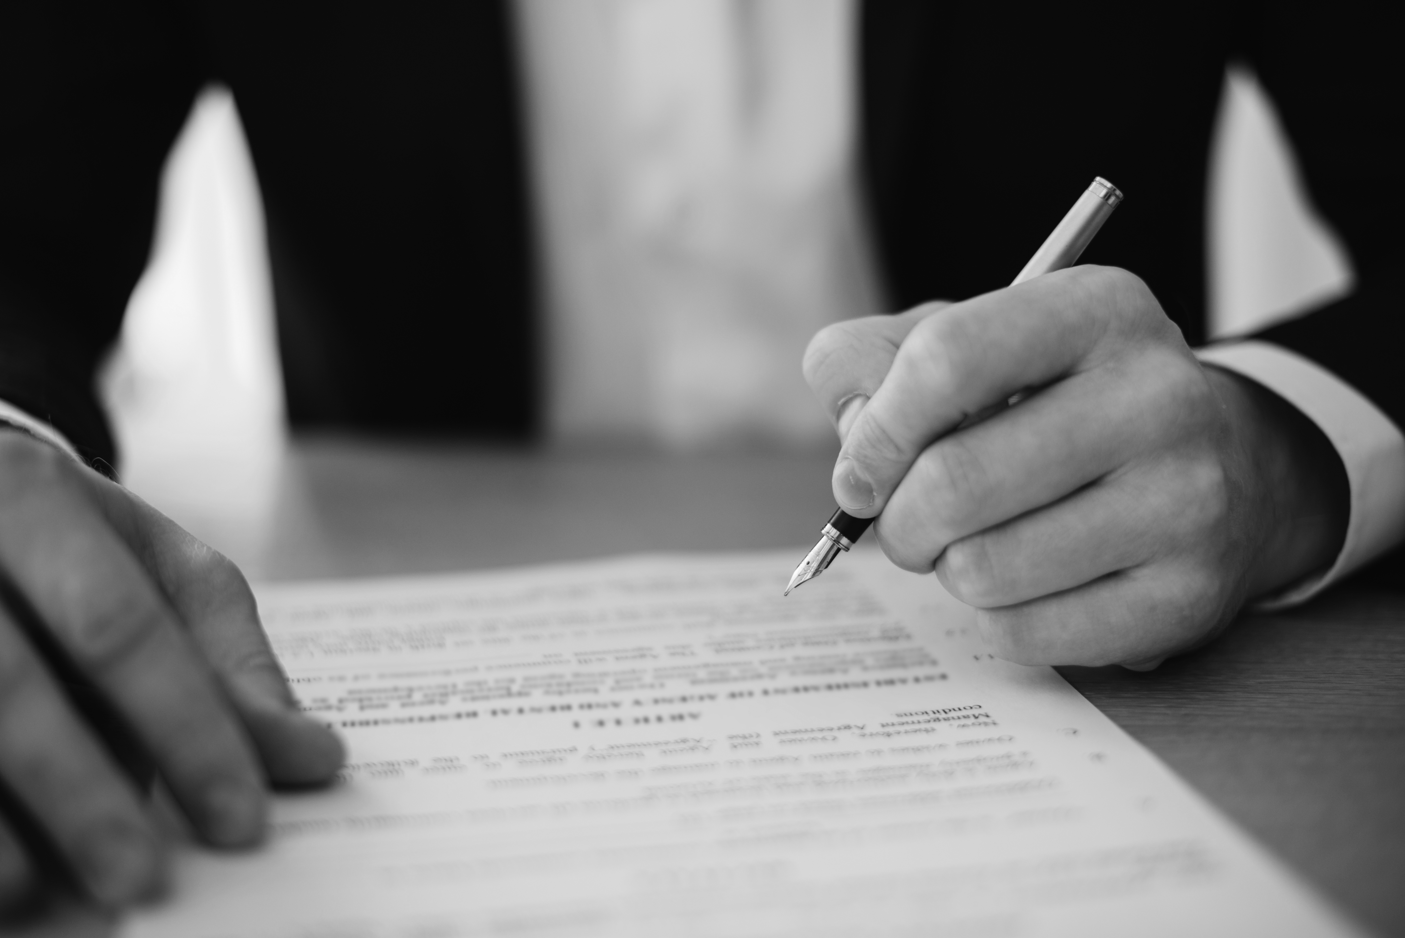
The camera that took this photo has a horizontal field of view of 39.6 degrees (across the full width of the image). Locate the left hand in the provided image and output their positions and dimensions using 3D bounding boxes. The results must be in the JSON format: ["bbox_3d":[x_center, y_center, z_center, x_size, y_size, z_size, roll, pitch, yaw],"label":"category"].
[{"bbox_3d":[0.097,-0.008,0.491,0.148,0.096,0.083,-6,15,-22],"label":"left hand"}]

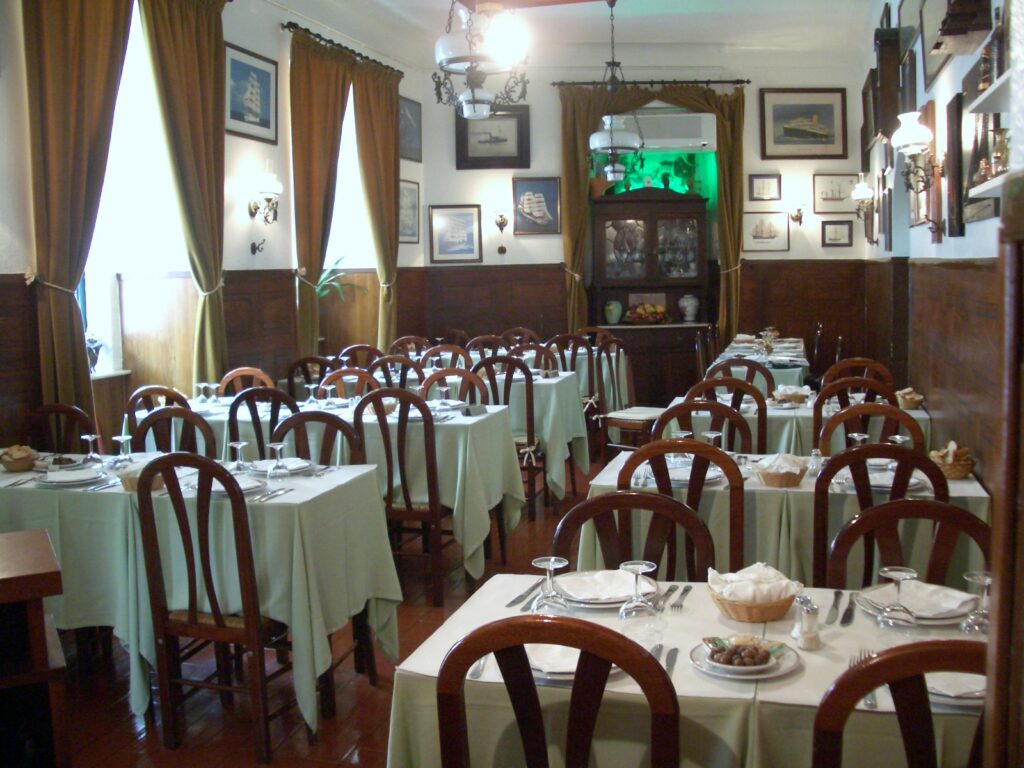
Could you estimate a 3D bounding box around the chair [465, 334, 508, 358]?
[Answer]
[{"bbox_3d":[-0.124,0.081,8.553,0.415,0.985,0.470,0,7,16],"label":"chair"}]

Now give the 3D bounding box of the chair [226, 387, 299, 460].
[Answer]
[{"bbox_3d":[-1.131,0.478,5.224,0.450,0.980,0.450,1,6,15],"label":"chair"}]

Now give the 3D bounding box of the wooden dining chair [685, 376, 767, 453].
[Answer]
[{"bbox_3d":[1.042,0.438,4.921,0.420,0.985,0.460,0,7,16],"label":"wooden dining chair"}]

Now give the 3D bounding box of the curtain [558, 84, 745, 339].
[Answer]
[{"bbox_3d":[1.283,-1.149,9.409,1.680,3.049,0.200,-2,6,-1],"label":"curtain"}]

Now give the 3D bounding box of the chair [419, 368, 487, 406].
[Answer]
[{"bbox_3d":[-0.352,0.432,5.281,0.420,0.985,0.460,0,7,16],"label":"chair"}]

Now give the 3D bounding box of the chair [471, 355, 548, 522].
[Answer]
[{"bbox_3d":[0.021,0.299,6.361,0.420,0.985,0.460,0,7,16],"label":"chair"}]

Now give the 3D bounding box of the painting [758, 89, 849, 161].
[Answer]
[{"bbox_3d":[2.646,-2.355,9.389,0.800,0.636,0.030,-2,6,-1],"label":"painting"}]

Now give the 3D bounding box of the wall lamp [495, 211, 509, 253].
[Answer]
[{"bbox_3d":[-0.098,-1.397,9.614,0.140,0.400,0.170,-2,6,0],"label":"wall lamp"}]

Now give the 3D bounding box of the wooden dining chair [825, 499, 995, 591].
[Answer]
[{"bbox_3d":[0.808,0.761,2.061,0.415,0.985,0.470,0,7,16],"label":"wooden dining chair"}]

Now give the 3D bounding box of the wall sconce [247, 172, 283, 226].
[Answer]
[{"bbox_3d":[-1.586,-1.200,6.662,0.260,0.370,0.190,0,7,16],"label":"wall sconce"}]

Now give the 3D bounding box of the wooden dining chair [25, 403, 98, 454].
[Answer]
[{"bbox_3d":[-1.947,0.594,4.188,0.425,0.976,0.455,1,7,17],"label":"wooden dining chair"}]

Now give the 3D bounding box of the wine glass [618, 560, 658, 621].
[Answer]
[{"bbox_3d":[0.266,0.435,2.172,0.077,0.115,0.077,1,6,15],"label":"wine glass"}]

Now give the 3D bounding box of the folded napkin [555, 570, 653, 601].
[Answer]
[{"bbox_3d":[0.194,0.419,2.145,0.210,0.032,0.165,0,7,16],"label":"folded napkin"}]

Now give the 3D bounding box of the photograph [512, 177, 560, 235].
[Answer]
[{"bbox_3d":[0.227,-1.621,9.417,0.437,0.517,0.030,-2,6,-1],"label":"photograph"}]

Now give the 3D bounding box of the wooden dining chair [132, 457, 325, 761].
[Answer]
[{"bbox_3d":[-0.908,0.674,3.357,0.450,0.980,0.450,1,6,15],"label":"wooden dining chair"}]

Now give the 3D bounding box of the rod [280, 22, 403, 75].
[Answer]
[{"bbox_3d":[-1.267,-2.592,8.125,0.090,0.060,2.124,1,7,17],"label":"rod"}]

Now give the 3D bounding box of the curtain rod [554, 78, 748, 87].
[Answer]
[{"bbox_3d":[1.270,-2.756,9.469,1.827,0.060,0.070,-1,6,-1],"label":"curtain rod"}]

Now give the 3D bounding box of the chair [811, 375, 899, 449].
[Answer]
[{"bbox_3d":[1.683,0.432,5.115,0.450,0.980,0.450,1,6,15],"label":"chair"}]

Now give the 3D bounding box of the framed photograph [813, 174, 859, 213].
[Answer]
[{"bbox_3d":[2.899,-1.693,9.244,0.412,0.345,0.025,-1,7,-1],"label":"framed photograph"}]

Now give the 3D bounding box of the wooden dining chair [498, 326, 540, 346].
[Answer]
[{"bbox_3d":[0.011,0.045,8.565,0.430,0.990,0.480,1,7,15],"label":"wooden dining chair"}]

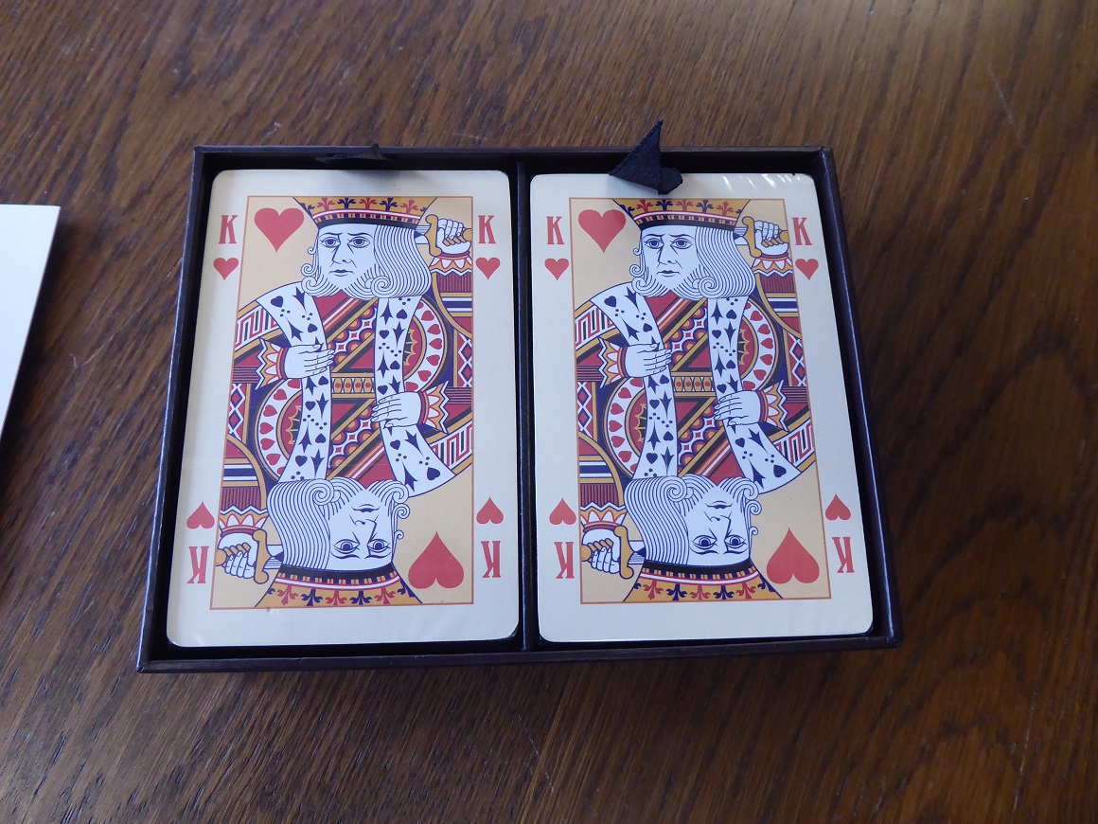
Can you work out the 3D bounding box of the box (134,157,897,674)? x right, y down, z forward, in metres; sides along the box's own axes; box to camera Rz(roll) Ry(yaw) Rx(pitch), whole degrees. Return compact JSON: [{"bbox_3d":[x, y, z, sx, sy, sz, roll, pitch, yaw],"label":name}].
[{"bbox_3d":[-0.005,-0.002,0.152,0.123,0.024,0.095,-1,74,-3],"label":"box"}]

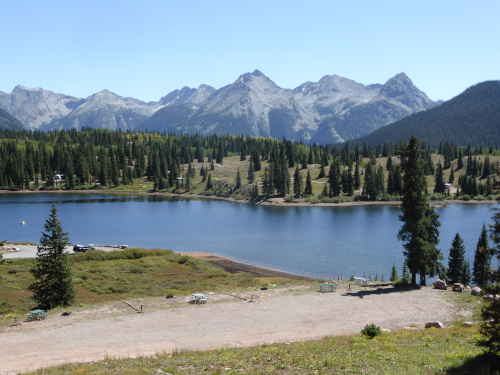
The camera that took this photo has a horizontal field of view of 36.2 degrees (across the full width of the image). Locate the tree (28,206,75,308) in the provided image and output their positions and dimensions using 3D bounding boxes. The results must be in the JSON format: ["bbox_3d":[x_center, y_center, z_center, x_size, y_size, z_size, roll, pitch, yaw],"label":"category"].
[{"bbox_3d":[-22.526,7.899,87.000,5.200,11.900,5.100,0,2,0],"label":"tree"}]

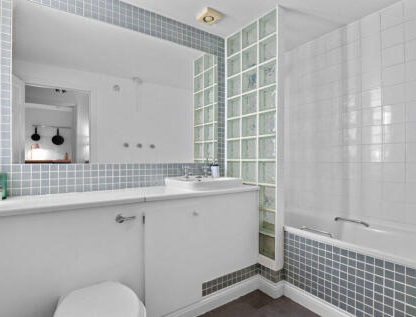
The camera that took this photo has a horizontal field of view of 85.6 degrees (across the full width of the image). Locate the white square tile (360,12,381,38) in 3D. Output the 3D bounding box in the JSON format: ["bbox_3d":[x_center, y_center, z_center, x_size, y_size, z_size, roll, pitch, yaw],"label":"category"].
[{"bbox_3d":[1.363,-1.110,1.876,0.010,0.159,0.146,1,-1,-39],"label":"white square tile"}]

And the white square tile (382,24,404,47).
[{"bbox_3d":[1.452,-0.955,1.764,0.010,0.150,0.146,1,-1,-39],"label":"white square tile"}]

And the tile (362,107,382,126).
[{"bbox_3d":[1.351,-0.342,1.851,0.010,0.149,0.149,0,0,-37],"label":"tile"}]

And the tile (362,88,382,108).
[{"bbox_3d":[1.351,-0.488,1.852,0.010,0.149,0.149,0,0,-37],"label":"tile"}]

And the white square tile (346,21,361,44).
[{"bbox_3d":[1.272,-1.109,1.987,0.010,0.159,0.146,1,-1,-39],"label":"white square tile"}]

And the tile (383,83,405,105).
[{"bbox_3d":[1.450,-0.501,1.763,0.010,0.150,0.146,1,-1,-37],"label":"tile"}]

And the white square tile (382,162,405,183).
[{"bbox_3d":[1.449,0.107,1.755,0.010,0.150,0.146,1,-1,-37],"label":"white square tile"}]

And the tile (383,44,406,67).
[{"bbox_3d":[1.450,-0.805,1.767,0.010,0.150,0.146,1,-1,-37],"label":"tile"}]

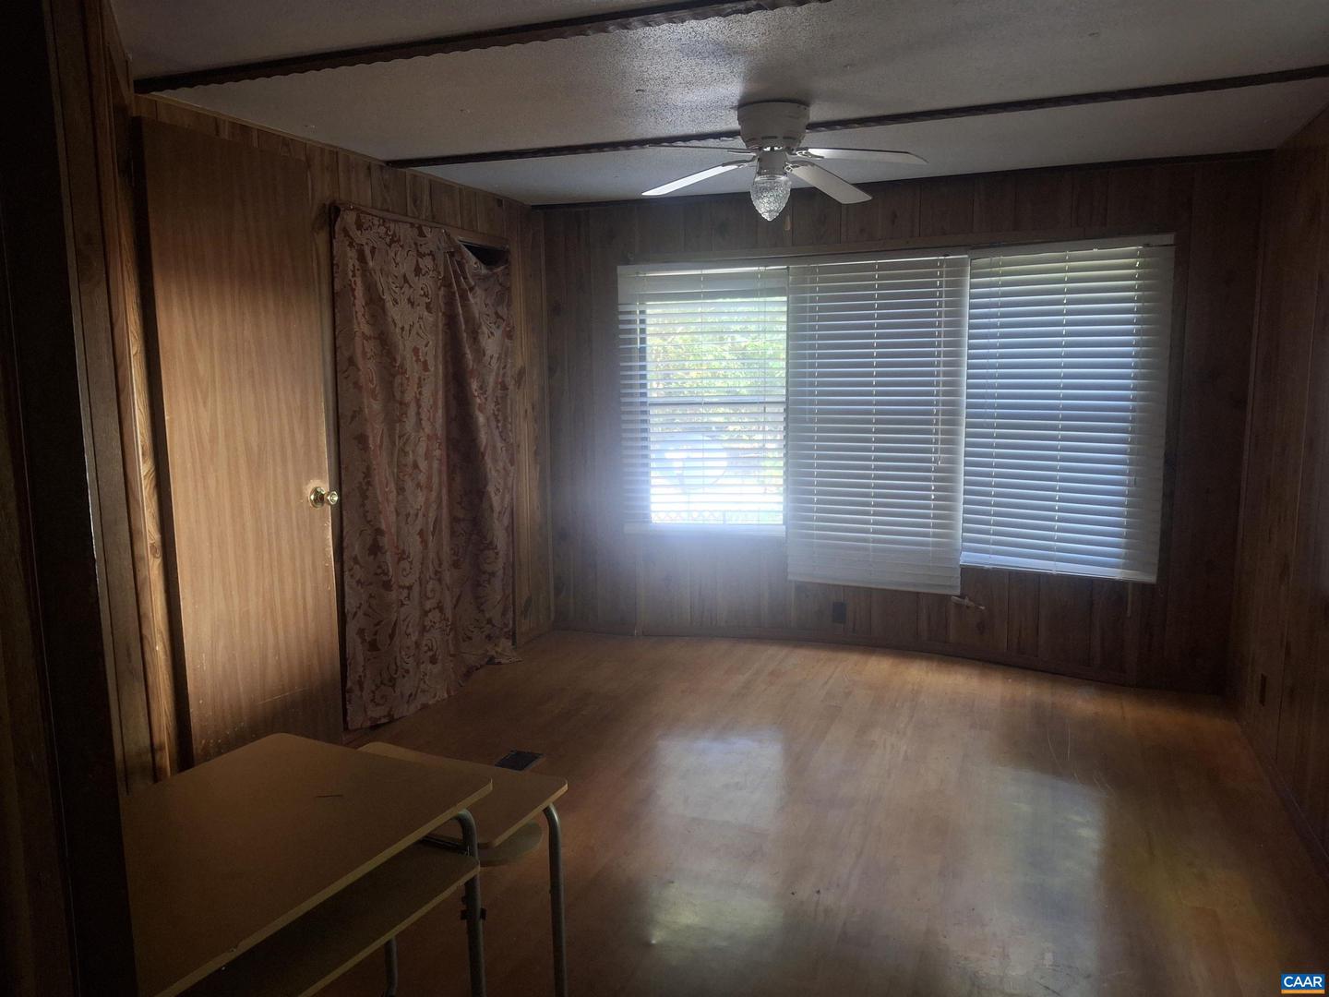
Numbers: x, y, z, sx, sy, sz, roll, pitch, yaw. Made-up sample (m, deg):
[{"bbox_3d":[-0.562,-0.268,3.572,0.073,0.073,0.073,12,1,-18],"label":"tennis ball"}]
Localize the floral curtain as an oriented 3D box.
[{"bbox_3d":[-0.965,-0.153,4.159,0.105,1.962,1.302,2,8,20],"label":"floral curtain"}]

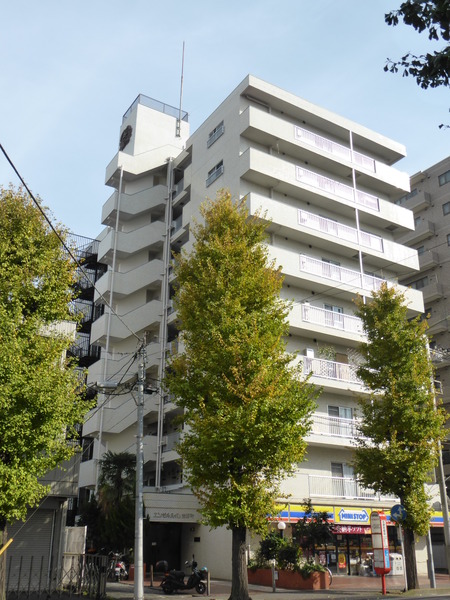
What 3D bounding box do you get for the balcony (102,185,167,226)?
[{"bbox_3d":[-6.019,-6.330,39.484,3.570,2.850,2.200,13,-24,-30],"label":"balcony"}]

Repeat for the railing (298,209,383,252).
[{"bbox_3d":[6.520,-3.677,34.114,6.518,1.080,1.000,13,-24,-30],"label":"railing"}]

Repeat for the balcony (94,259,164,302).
[{"bbox_3d":[-6.082,-1.166,37.561,3.580,2.830,2.300,13,-24,-30],"label":"balcony"}]

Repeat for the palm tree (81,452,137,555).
[{"bbox_3d":[-5.326,9.310,26.623,2.600,4.896,2.600,13,-24,-30],"label":"palm tree"}]

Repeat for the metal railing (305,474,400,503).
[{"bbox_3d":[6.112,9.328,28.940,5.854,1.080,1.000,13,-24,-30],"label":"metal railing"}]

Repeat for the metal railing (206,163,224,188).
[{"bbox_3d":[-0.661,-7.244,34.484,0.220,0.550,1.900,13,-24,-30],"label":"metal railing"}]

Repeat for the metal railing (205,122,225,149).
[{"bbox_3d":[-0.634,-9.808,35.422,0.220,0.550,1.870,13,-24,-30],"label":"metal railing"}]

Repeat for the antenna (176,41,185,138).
[{"bbox_3d":[-3.326,-15.990,44.325,0.350,8.906,0.350,13,-24,-30],"label":"antenna"}]

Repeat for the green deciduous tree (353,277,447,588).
[{"bbox_3d":[6.816,4.791,23.213,3.700,11.900,3.700,13,-24,-30],"label":"green deciduous tree"}]

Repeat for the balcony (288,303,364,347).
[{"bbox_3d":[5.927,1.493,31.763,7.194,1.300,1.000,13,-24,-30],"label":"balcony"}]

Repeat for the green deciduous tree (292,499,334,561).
[{"bbox_3d":[3.441,8.965,22.914,1.650,2.364,1.600,13,-24,-30],"label":"green deciduous tree"}]

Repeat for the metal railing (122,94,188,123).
[{"bbox_3d":[-5.206,-13.492,44.256,3.905,0.970,3.000,13,-24,-30],"label":"metal railing"}]

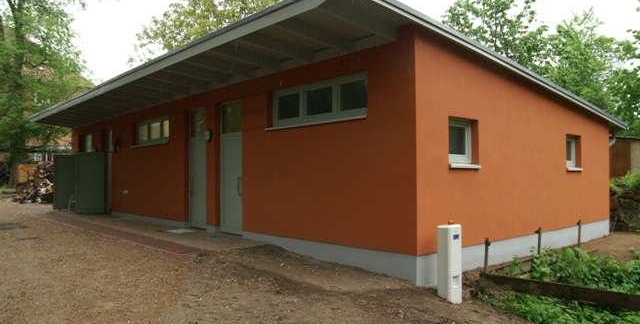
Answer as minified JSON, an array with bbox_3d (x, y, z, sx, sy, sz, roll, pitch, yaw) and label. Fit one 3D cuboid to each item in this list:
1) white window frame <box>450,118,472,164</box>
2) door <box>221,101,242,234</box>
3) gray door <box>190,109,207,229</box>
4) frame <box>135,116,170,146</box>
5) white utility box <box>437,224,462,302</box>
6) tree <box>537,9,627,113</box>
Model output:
[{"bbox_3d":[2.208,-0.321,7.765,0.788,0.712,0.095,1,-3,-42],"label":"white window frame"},{"bbox_3d":[-1.911,0.121,10.634,0.095,2.926,1.035,1,-3,-42],"label":"door"},{"bbox_3d":[-2.929,0.157,11.769,0.095,2.945,1.026,1,-3,-42],"label":"gray door"},{"bbox_3d":[-4.780,-0.857,13.877,0.095,0.731,2.546,1,-3,-42],"label":"frame"},{"bbox_3d":[1.667,1.268,6.173,0.271,1.007,0.190,1,-2,-36],"label":"white utility box"},{"bbox_3d":[10.341,-2.089,18.867,4.600,7.749,4.600,0,-2,0],"label":"tree"}]

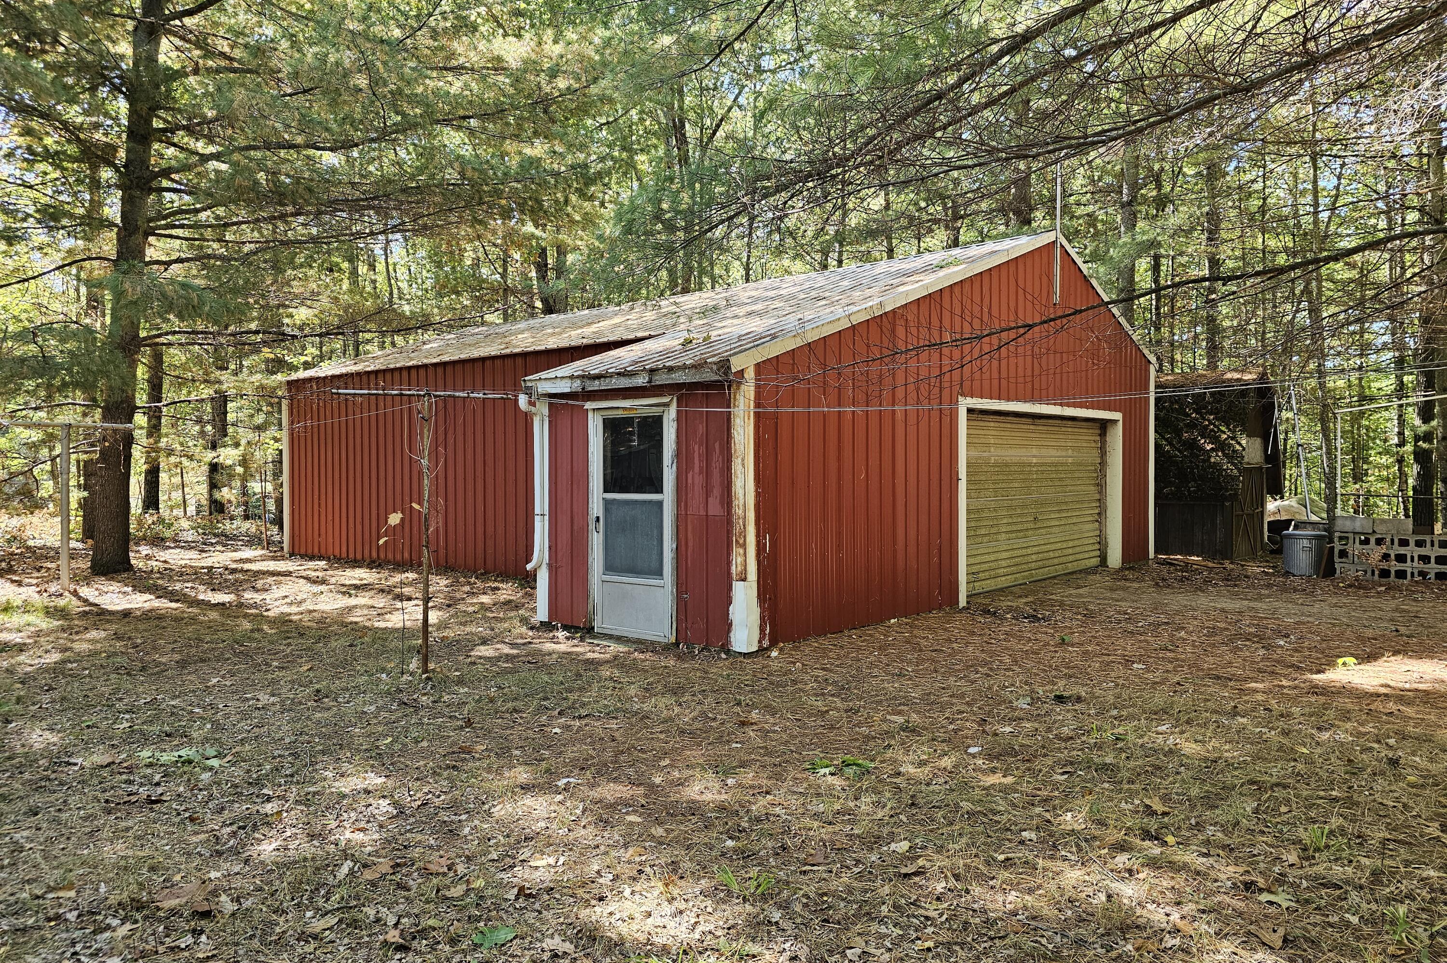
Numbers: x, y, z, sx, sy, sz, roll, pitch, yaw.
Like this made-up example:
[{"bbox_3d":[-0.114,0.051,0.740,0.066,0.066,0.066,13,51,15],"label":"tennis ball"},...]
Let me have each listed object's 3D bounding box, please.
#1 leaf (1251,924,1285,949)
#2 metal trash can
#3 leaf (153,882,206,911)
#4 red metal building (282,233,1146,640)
[{"bbox_3d":[1.688,1.411,2.981,0.090,0.030,0.125,0,1,36],"label":"leaf"},{"bbox_3d":[7.712,0.926,12.745,0.550,0.610,0.550,0,1,0],"label":"metal trash can"},{"bbox_3d":[-1.861,1.416,3.286,0.115,0.035,0.180,0,1,-6],"label":"leaf"},{"bbox_3d":[-1.234,-0.991,15.274,12.591,4.424,10.511,1,1,40],"label":"red metal building"}]

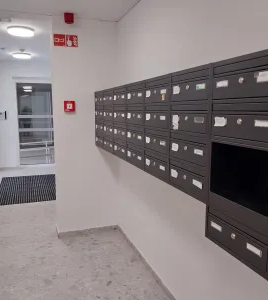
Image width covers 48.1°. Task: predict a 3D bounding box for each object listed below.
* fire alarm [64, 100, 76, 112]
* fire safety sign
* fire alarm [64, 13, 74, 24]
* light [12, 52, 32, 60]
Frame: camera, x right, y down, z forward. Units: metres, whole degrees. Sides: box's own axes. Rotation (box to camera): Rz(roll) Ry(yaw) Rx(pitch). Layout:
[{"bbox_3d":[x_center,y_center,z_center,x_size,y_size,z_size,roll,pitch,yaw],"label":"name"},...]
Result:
[{"bbox_3d":[-0.718,-0.484,3.365,0.117,0.117,0.045,-3,8,-19],"label":"fire alarm"},{"bbox_3d":[-0.739,-1.191,3.283,0.255,0.125,0.010,-3,8,-19],"label":"fire safety sign"},{"bbox_3d":[-0.682,-1.390,3.178,0.097,0.083,0.097,-3,8,-19],"label":"fire alarm"},{"bbox_3d":[-2.479,-2.076,6.671,0.390,0.075,0.390,-3,8,-19],"label":"light"}]

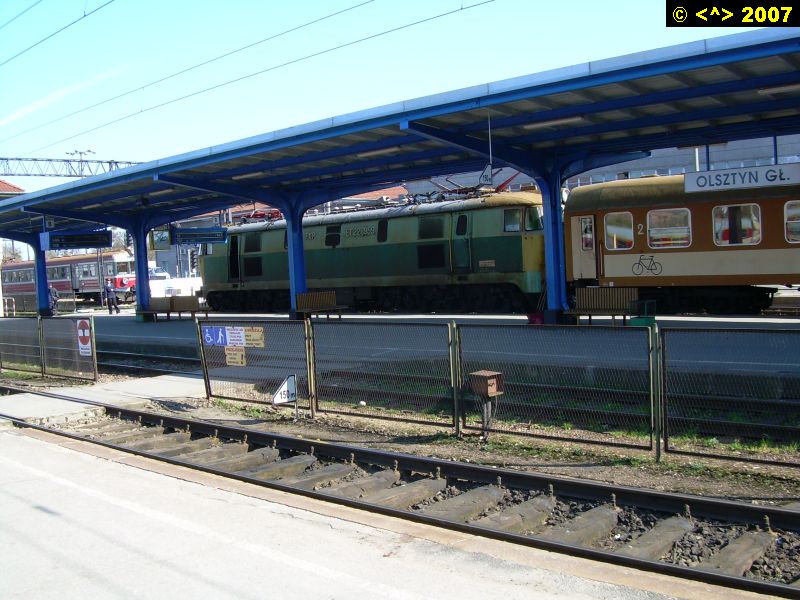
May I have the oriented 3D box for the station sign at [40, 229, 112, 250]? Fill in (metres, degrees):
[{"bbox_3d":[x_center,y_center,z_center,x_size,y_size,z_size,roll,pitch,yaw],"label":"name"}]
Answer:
[{"bbox_3d":[-10.970,-2.030,29.800,0.550,0.570,2.350,-1,3,44],"label":"station sign"}]

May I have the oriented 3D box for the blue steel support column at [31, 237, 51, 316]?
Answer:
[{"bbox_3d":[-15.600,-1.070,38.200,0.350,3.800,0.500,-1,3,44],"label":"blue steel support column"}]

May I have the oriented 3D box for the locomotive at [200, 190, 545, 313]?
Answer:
[{"bbox_3d":[-1.400,-1.450,33.000,19.000,4.250,3.000,-1,3,43],"label":"locomotive"}]

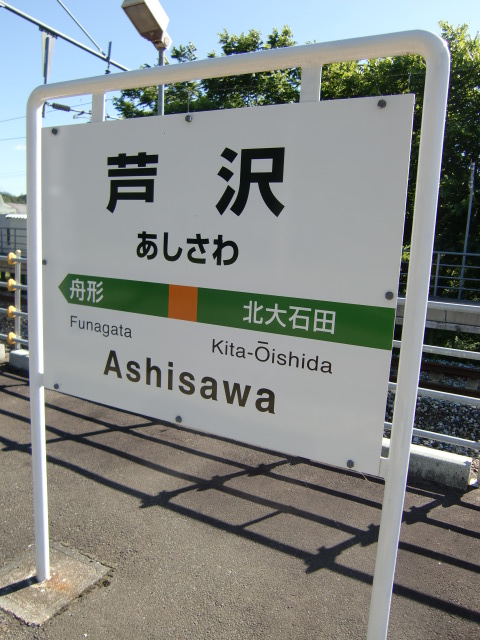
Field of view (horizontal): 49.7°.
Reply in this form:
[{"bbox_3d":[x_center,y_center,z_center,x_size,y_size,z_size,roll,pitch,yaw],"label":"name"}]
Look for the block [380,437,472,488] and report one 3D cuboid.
[{"bbox_3d":[1.048,0.856,3.157,0.660,0.150,0.130,8,11,29],"label":"block"}]

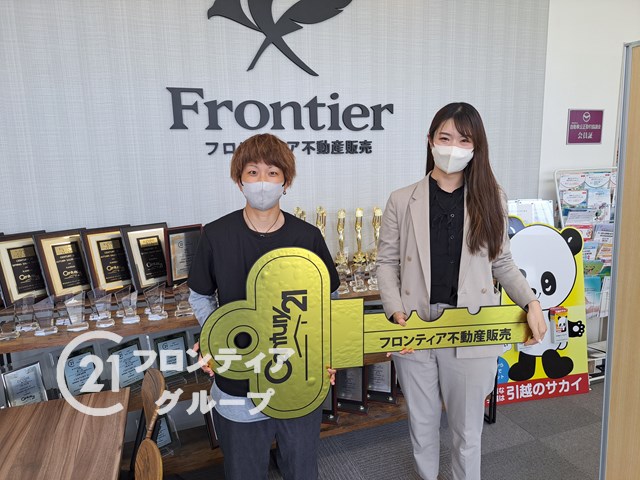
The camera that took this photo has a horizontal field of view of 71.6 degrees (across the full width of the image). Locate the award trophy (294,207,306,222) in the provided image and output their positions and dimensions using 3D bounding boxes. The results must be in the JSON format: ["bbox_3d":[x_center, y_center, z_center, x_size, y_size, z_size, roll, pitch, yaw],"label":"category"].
[{"bbox_3d":[-0.105,-0.001,2.569,0.078,0.340,0.078,-3,9,-9],"label":"award trophy"}]

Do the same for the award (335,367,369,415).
[{"bbox_3d":[0.185,0.794,2.387,0.167,0.250,0.085,2,9,20],"label":"award"}]

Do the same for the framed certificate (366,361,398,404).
[{"bbox_3d":[0.381,0.874,2.807,0.217,0.306,0.030,0,0,15],"label":"framed certificate"}]

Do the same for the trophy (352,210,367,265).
[{"bbox_3d":[0.239,-0.024,2.672,0.078,0.336,0.078,-3,9,-9],"label":"trophy"}]

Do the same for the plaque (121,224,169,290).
[{"bbox_3d":[-0.833,0.089,2.203,0.025,0.327,0.247,-14,-1,38],"label":"plaque"}]

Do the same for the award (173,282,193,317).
[{"bbox_3d":[-0.601,0.259,1.966,0.078,0.150,0.045,-4,9,-17],"label":"award"}]

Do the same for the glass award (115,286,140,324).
[{"bbox_3d":[-0.933,0.322,2.181,0.080,0.155,0.065,-5,9,-22],"label":"glass award"}]

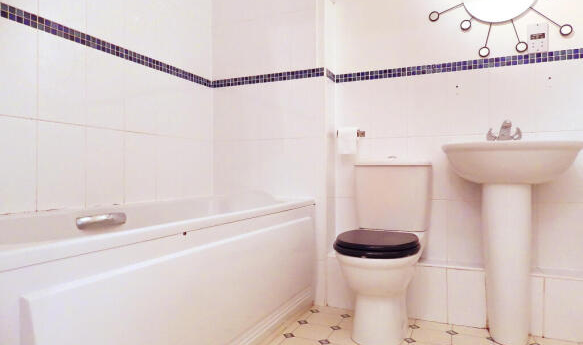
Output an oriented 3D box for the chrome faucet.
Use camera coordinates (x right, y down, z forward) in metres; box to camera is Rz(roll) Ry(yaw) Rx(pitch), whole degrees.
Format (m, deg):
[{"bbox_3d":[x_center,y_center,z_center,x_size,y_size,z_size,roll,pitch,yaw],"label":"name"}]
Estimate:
[{"bbox_3d":[1.001,-0.186,1.743,0.145,0.115,0.130,0,0,24],"label":"chrome faucet"}]

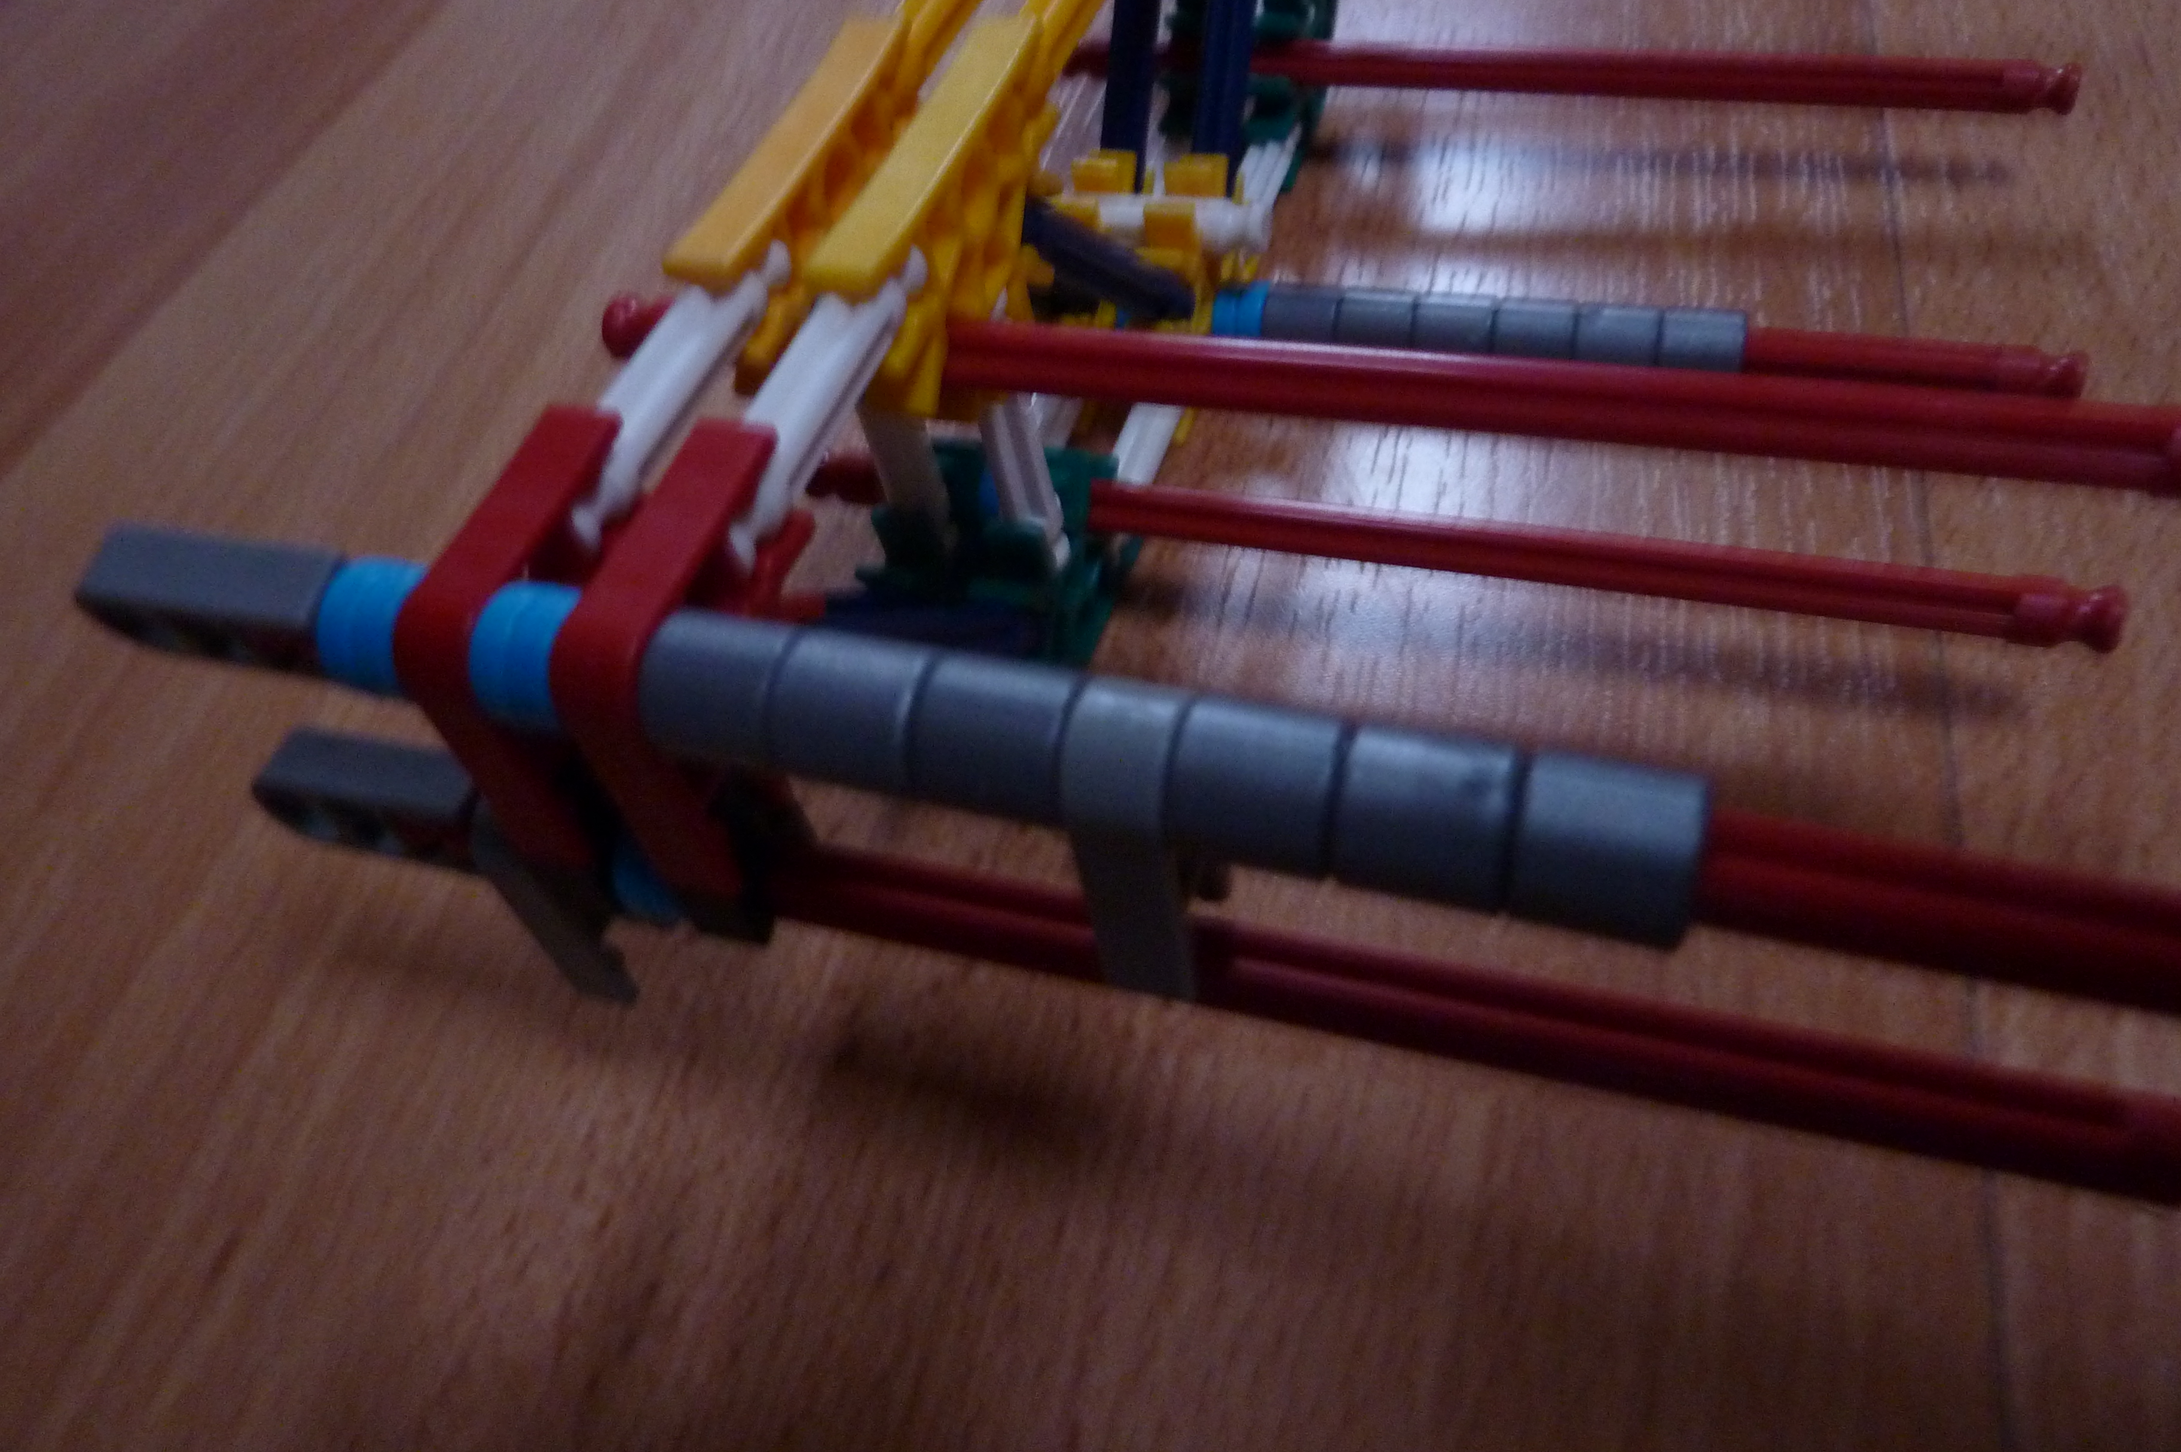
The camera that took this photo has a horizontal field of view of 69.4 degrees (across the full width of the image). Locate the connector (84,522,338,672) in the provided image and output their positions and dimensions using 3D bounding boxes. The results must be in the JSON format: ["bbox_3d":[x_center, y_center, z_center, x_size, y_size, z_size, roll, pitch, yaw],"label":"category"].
[{"bbox_3d":[-0.058,-0.008,0.108,0.022,0.008,0.006,8,65,19],"label":"connector"}]

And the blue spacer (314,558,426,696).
[{"bbox_3d":[-0.045,-0.006,0.103,0.006,0.008,0.008,10,54,20],"label":"blue spacer"}]

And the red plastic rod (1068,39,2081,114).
[{"bbox_3d":[0.059,-0.087,0.211,0.130,0.006,0.006,10,54,18],"label":"red plastic rod"}]

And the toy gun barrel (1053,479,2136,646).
[{"bbox_3d":[0.029,-0.019,0.158,0.130,0.006,0.006,9,54,18],"label":"toy gun barrel"}]

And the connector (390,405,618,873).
[{"bbox_3d":[-0.036,-0.006,0.110,0.006,0.022,0.022,9,54,18],"label":"connector"}]

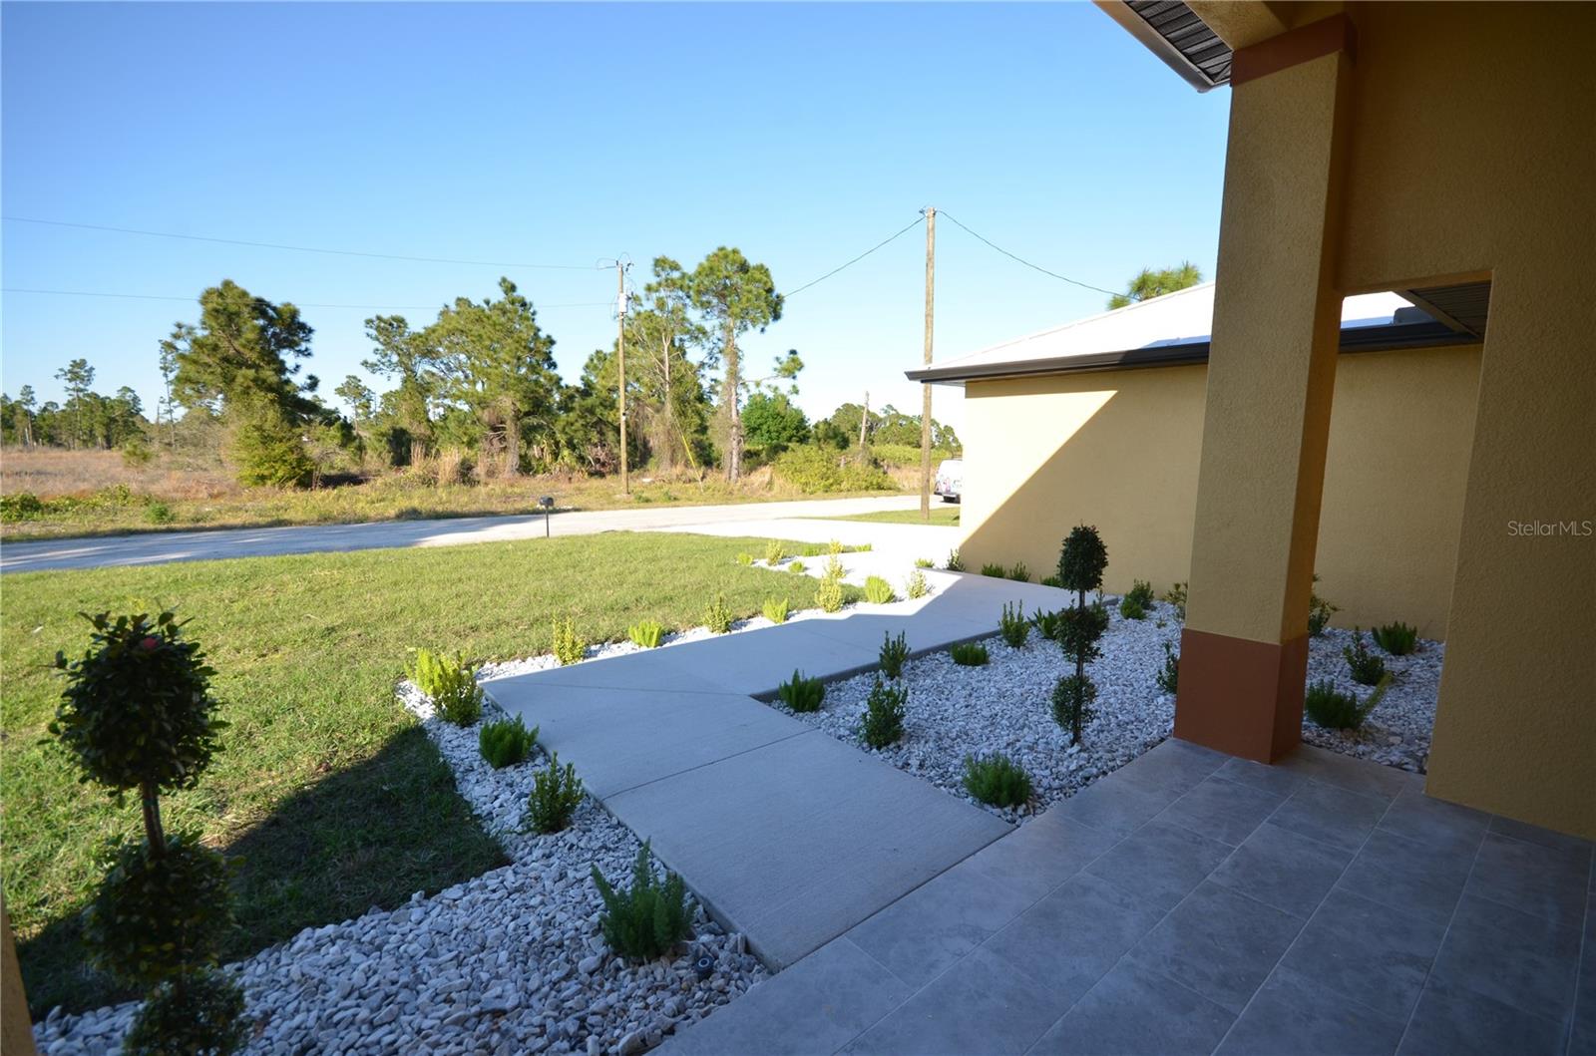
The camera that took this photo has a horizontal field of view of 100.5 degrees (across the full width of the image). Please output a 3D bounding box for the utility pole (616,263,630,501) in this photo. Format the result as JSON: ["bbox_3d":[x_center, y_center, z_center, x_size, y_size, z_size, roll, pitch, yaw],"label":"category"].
[{"bbox_3d":[-7.839,-6.644,30.076,0.360,10.300,0.360,-5,8,-38],"label":"utility pole"}]

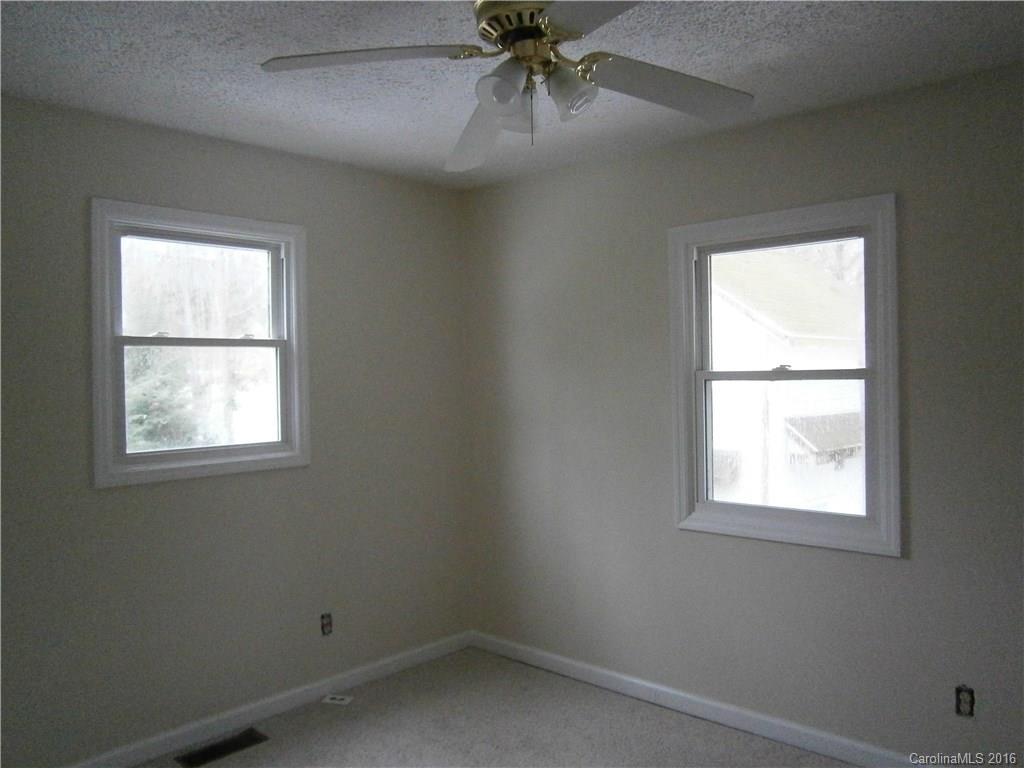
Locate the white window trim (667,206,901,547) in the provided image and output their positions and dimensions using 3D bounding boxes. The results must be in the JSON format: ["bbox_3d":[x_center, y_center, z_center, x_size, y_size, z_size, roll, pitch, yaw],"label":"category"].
[{"bbox_3d":[1.026,-0.025,2.992,0.890,1.270,0.080,0,1,43],"label":"white window trim"}]

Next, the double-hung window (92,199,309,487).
[{"bbox_3d":[-1.218,-0.155,3.107,0.080,1.055,0.890,0,1,43],"label":"double-hung window"}]

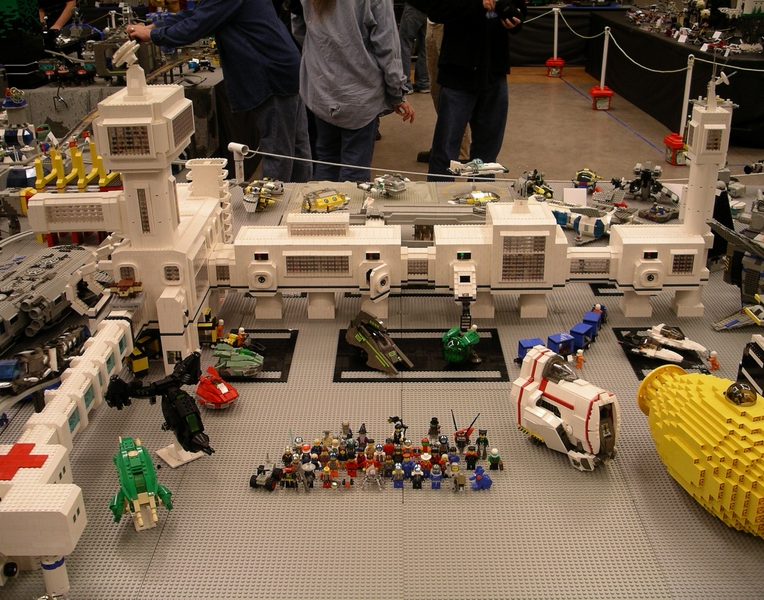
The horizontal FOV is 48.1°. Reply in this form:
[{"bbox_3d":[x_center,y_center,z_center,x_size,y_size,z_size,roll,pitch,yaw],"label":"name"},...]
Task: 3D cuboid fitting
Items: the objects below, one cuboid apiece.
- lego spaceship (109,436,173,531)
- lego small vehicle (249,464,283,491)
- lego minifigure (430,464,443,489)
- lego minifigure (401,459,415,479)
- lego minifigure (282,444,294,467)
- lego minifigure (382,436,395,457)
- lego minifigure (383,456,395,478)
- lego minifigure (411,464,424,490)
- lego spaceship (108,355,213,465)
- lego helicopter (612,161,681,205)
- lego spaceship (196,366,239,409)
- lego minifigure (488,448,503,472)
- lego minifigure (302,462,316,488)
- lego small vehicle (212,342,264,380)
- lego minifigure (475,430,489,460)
[{"bbox_3d":[-0.372,0.284,1.321,0.096,0.056,0.165,-8,42,-16],"label":"lego spaceship"},{"bbox_3d":[-0.197,0.299,1.448,0.045,0.030,0.053,7,24,17],"label":"lego small vehicle"},{"bbox_3d":[0.093,0.300,1.456,0.025,0.043,0.018,0,24,1],"label":"lego minifigure"},{"bbox_3d":[0.046,0.287,1.478,0.026,0.044,0.017,0,24,1],"label":"lego minifigure"},{"bbox_3d":[-0.164,0.273,1.496,0.025,0.042,0.018,0,23,1],"label":"lego minifigure"},{"bbox_3d":[0.013,0.269,1.520,0.026,0.043,0.017,0,24,1],"label":"lego minifigure"},{"bbox_3d":[0.012,0.287,1.488,0.025,0.042,0.018,0,24,1],"label":"lego minifigure"},{"bbox_3d":[0.061,0.300,1.458,0.025,0.042,0.018,0,24,1],"label":"lego minifigure"},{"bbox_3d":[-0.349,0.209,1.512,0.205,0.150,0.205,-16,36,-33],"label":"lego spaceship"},{"bbox_3d":[0.925,-0.410,2.971,0.215,0.107,0.140,7,25,16],"label":"lego helicopter"},{"bbox_3d":[-0.330,0.174,1.727,0.064,0.048,0.082,-19,29,-37],"label":"lego spaceship"},{"bbox_3d":[0.199,0.278,1.497,0.026,0.043,0.017,0,24,1],"label":"lego minifigure"},{"bbox_3d":[-0.124,0.299,1.453,0.025,0.044,0.019,0,24,1],"label":"lego minifigure"},{"bbox_3d":[-0.310,0.126,1.840,0.112,0.048,0.072,2,23,6],"label":"lego small vehicle"},{"bbox_3d":[0.178,0.256,1.513,0.026,0.054,0.019,0,23,1],"label":"lego minifigure"}]

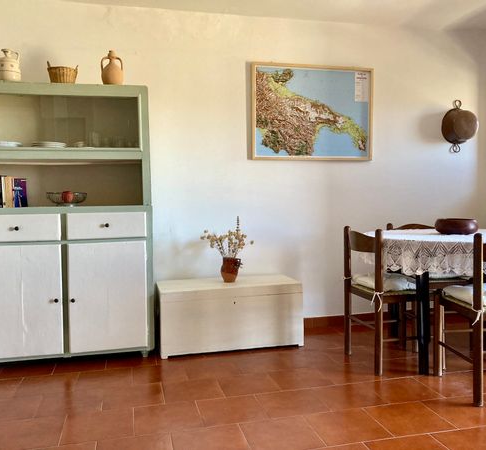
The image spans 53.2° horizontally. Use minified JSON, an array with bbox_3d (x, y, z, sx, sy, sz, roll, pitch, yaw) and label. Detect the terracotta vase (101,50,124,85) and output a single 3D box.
[{"bbox_3d":[-0.840,-0.997,3.130,0.155,0.247,0.134,-2,3,-13],"label":"terracotta vase"}]

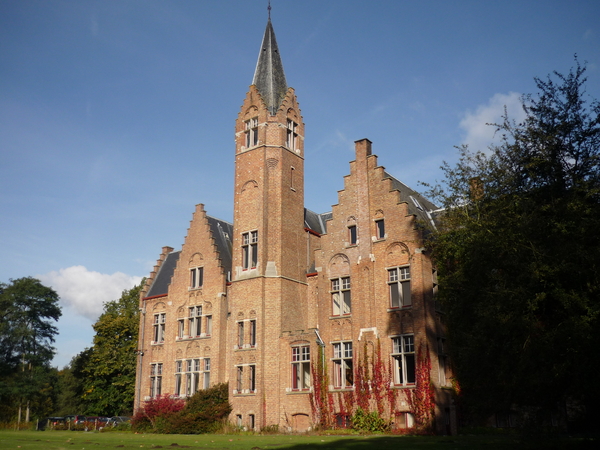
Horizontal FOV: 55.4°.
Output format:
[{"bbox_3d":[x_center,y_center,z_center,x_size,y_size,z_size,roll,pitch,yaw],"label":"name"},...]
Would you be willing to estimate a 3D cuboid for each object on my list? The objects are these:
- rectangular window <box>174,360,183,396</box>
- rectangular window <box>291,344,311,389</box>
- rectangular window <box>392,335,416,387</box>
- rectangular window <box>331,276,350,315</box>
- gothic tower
[{"bbox_3d":[-10.140,12.998,48.318,0.824,2.925,0.250,-14,-23,34],"label":"rectangular window"},{"bbox_3d":[0.119,9.723,38.685,1.576,3.049,0.250,-14,-23,34],"label":"rectangular window"},{"bbox_3d":[6.416,8.384,35.353,1.570,3.130,0.220,-14,-22,34],"label":"rectangular window"},{"bbox_3d":[2.840,4.938,39.201,1.570,2.750,0.220,-14,-22,34],"label":"rectangular window"},{"bbox_3d":[-2.565,-2.152,46.625,4.944,35.844,4.893,-14,-23,34],"label":"gothic tower"}]

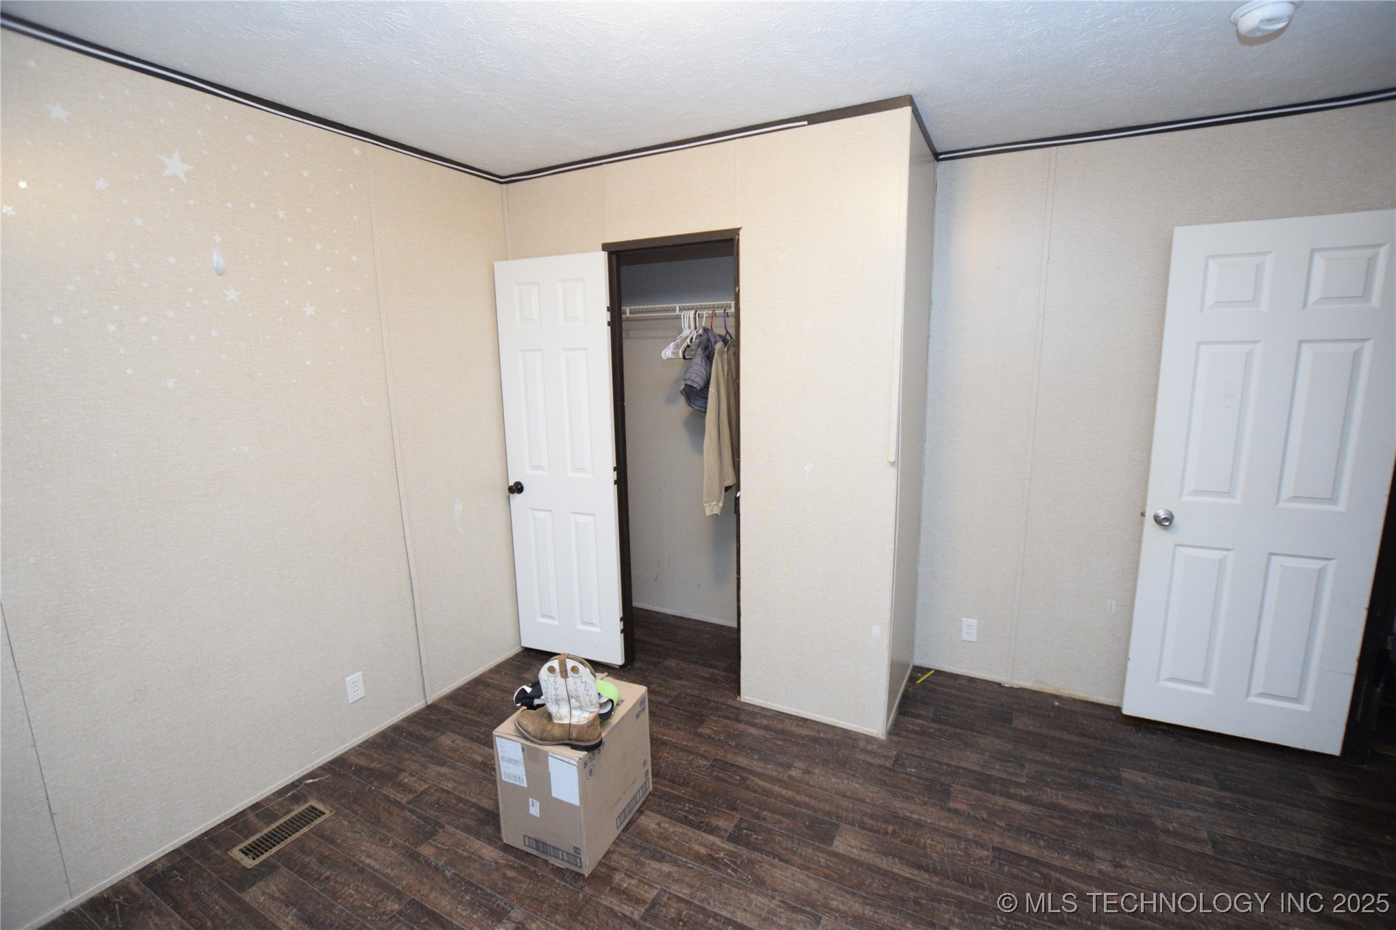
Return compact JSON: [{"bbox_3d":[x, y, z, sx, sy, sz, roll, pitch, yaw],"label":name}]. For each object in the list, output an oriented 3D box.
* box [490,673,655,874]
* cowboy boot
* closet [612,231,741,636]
[{"bbox_3d":[-0.412,1.031,2.011,0.328,0.403,0.412,3,11,25],"label":"box"},{"bbox_3d":[-0.439,0.715,1.804,0.288,0.290,0.115,2,10,16],"label":"cowboy boot"},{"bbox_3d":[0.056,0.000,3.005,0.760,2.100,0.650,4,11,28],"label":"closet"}]

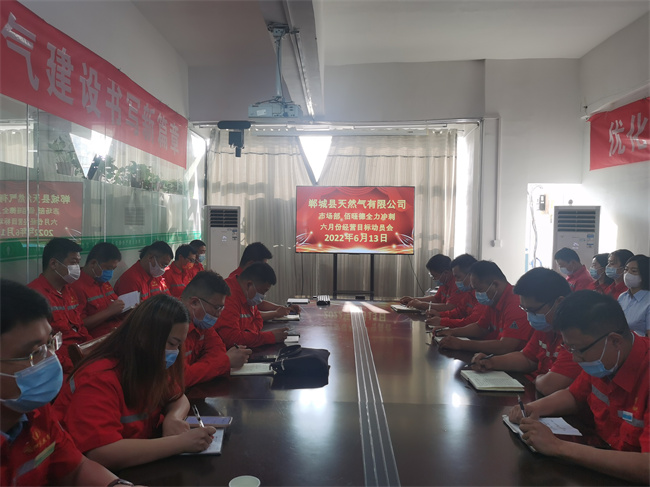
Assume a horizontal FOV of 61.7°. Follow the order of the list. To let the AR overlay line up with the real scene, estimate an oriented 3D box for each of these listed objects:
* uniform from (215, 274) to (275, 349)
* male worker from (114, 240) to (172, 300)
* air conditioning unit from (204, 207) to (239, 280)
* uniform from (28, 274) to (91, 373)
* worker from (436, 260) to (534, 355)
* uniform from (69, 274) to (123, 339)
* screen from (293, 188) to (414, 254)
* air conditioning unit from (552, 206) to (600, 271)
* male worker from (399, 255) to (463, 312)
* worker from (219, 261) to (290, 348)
[{"bbox_3d":[-0.458,0.475,3.159,0.430,0.580,0.470,1,2,9],"label":"uniform"},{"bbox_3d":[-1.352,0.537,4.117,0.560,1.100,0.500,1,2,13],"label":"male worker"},{"bbox_3d":[-1.478,0.350,7.776,0.490,1.740,0.340,0,2,-28],"label":"air conditioning unit"},{"bbox_3d":[-1.427,0.488,2.959,0.380,0.630,0.460,1,2,16],"label":"uniform"},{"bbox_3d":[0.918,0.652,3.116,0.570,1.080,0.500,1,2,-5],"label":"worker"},{"bbox_3d":[-1.413,0.481,3.409,0.380,0.580,0.460,1,2,14],"label":"uniform"},{"bbox_3d":[0.428,-0.344,7.900,1.730,0.980,0.080,1,2,5],"label":"screen"},{"bbox_3d":[3.009,0.434,6.526,0.490,1.740,0.340,2,2,26],"label":"air conditioning unit"},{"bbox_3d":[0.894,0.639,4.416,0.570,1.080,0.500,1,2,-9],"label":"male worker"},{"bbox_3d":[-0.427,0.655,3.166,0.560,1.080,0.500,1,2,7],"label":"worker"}]

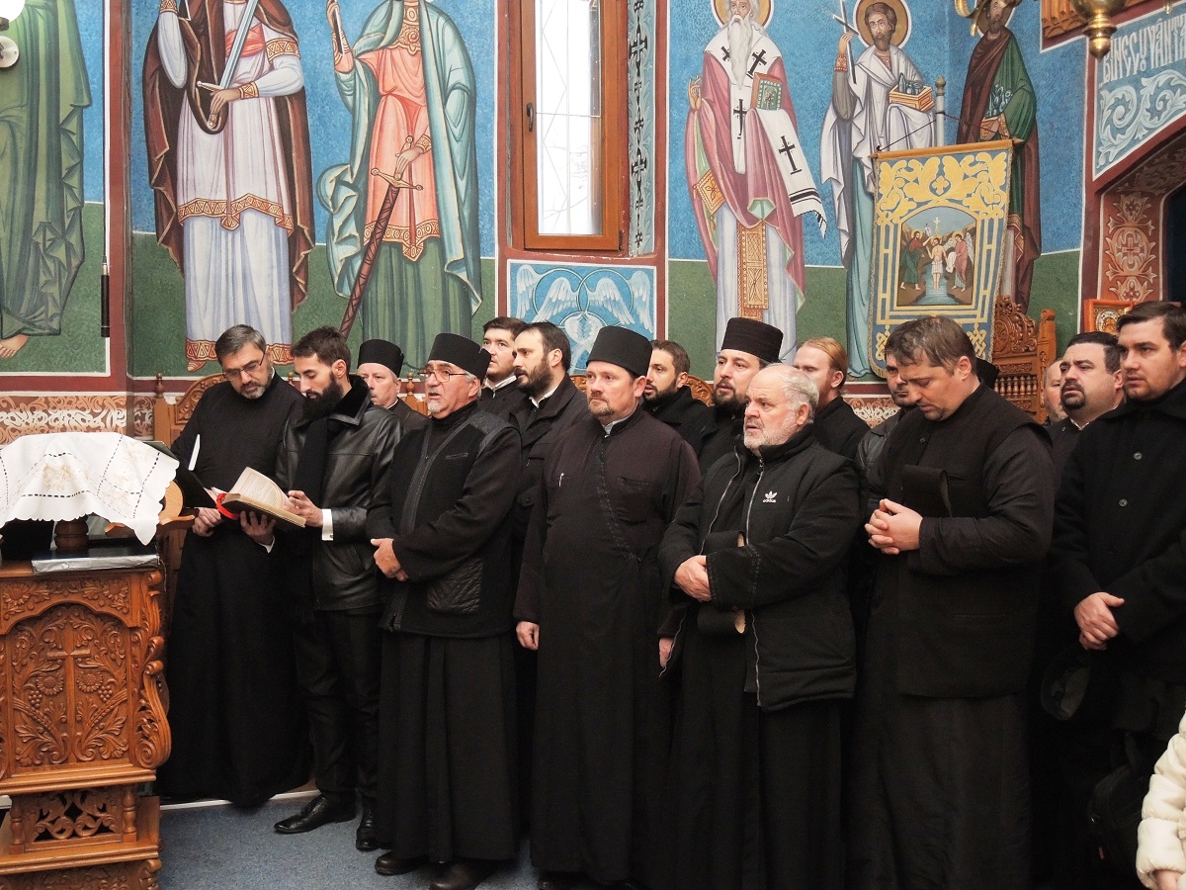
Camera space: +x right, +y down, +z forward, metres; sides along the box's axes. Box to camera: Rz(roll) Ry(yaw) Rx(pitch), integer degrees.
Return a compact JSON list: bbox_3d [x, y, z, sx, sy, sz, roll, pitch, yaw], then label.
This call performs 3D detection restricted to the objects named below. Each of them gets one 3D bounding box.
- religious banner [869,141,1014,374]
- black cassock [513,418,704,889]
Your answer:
[{"bbox_3d":[1.555,-0.825,5.100,0.640,1.070,0.050,5,3,20],"label":"religious banner"},{"bbox_3d":[0.050,0.635,3.630,0.590,1.500,0.380,2,3,24],"label":"black cassock"}]

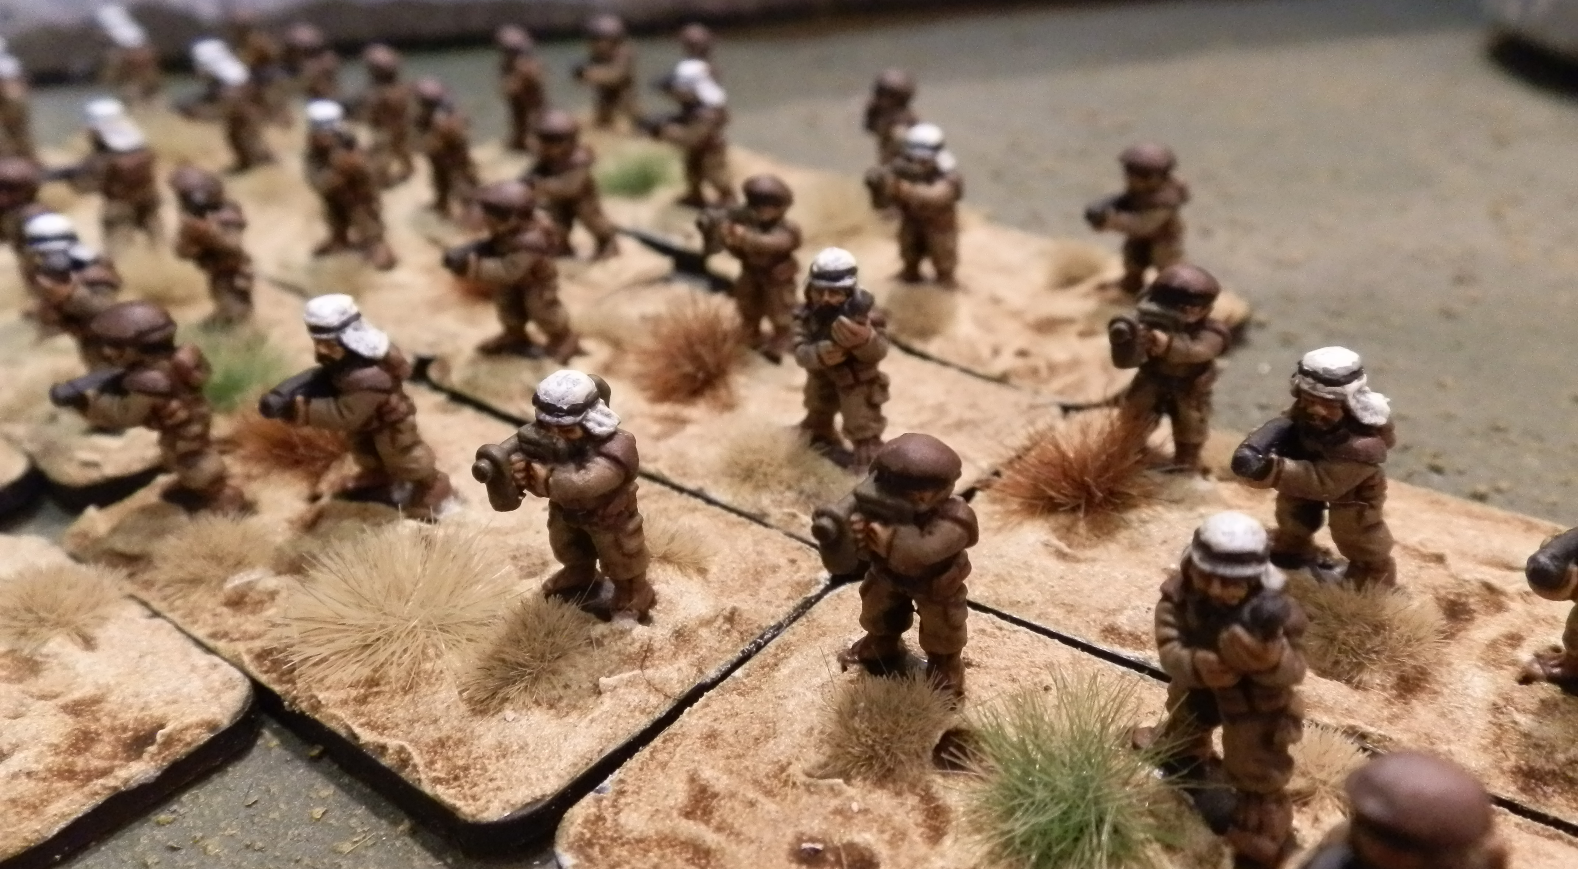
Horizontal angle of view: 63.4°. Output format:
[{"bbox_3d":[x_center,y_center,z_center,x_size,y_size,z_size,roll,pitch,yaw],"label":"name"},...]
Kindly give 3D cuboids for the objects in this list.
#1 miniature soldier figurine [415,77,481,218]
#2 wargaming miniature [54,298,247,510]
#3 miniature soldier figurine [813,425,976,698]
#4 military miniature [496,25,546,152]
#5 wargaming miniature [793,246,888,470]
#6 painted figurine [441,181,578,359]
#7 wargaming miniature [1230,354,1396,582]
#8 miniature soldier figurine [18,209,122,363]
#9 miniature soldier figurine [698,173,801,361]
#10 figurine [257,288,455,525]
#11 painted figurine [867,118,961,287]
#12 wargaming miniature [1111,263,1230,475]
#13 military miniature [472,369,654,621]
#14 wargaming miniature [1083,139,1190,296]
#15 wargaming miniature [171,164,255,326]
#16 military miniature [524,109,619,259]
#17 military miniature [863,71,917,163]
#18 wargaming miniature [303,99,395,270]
[{"bbox_3d":[-0.042,-0.035,0.158,0.009,0.017,0.008,4,28,9],"label":"miniature soldier figurine"},{"bbox_3d":[-0.047,-0.001,0.093,0.011,0.016,0.009,-22,34,-35],"label":"wargaming miniature"},{"bbox_3d":[0.006,0.008,0.073,0.008,0.017,0.010,20,34,33],"label":"miniature soldier figurine"},{"bbox_3d":[-0.036,-0.047,0.174,0.007,0.017,0.008,23,36,36],"label":"military miniature"},{"bbox_3d":[0.004,-0.005,0.096,0.007,0.017,0.008,2,28,4],"label":"wargaming miniature"},{"bbox_3d":[-0.026,-0.015,0.118,0.011,0.016,0.009,-25,36,-38],"label":"painted figurine"},{"bbox_3d":[0.034,0.003,0.083,0.011,0.016,0.009,-24,35,-36],"label":"wargaming miniature"},{"bbox_3d":[-0.062,-0.011,0.112,0.009,0.017,0.008,5,28,11],"label":"miniature soldier figurine"},{"bbox_3d":[-0.004,-0.016,0.119,0.009,0.016,0.009,-24,35,-36],"label":"miniature soldier figurine"},{"bbox_3d":[-0.031,-0.002,0.092,0.007,0.016,0.012,25,37,38],"label":"figurine"},{"bbox_3d":[0.012,-0.022,0.128,0.007,0.017,0.009,20,34,33],"label":"painted figurine"},{"bbox_3d":[0.029,-0.005,0.097,0.009,0.016,0.009,-24,35,-36],"label":"wargaming miniature"},{"bbox_3d":[-0.013,0.004,0.079,0.007,0.017,0.010,16,32,28],"label":"military miniature"},{"bbox_3d":[0.036,-0.022,0.134,0.007,0.016,0.011,25,37,38],"label":"wargaming miniature"},{"bbox_3d":[-0.056,-0.018,0.125,0.007,0.016,0.008,6,29,11],"label":"wargaming miniature"},{"bbox_3d":[-0.025,-0.028,0.143,0.009,0.016,0.011,20,34,35],"label":"military miniature"},{"bbox_3d":[0.013,-0.037,0.156,0.007,0.016,0.009,14,31,24],"label":"military miniature"},{"bbox_3d":[-0.046,-0.026,0.132,0.007,0.017,0.008,2,28,4],"label":"wargaming miniature"}]

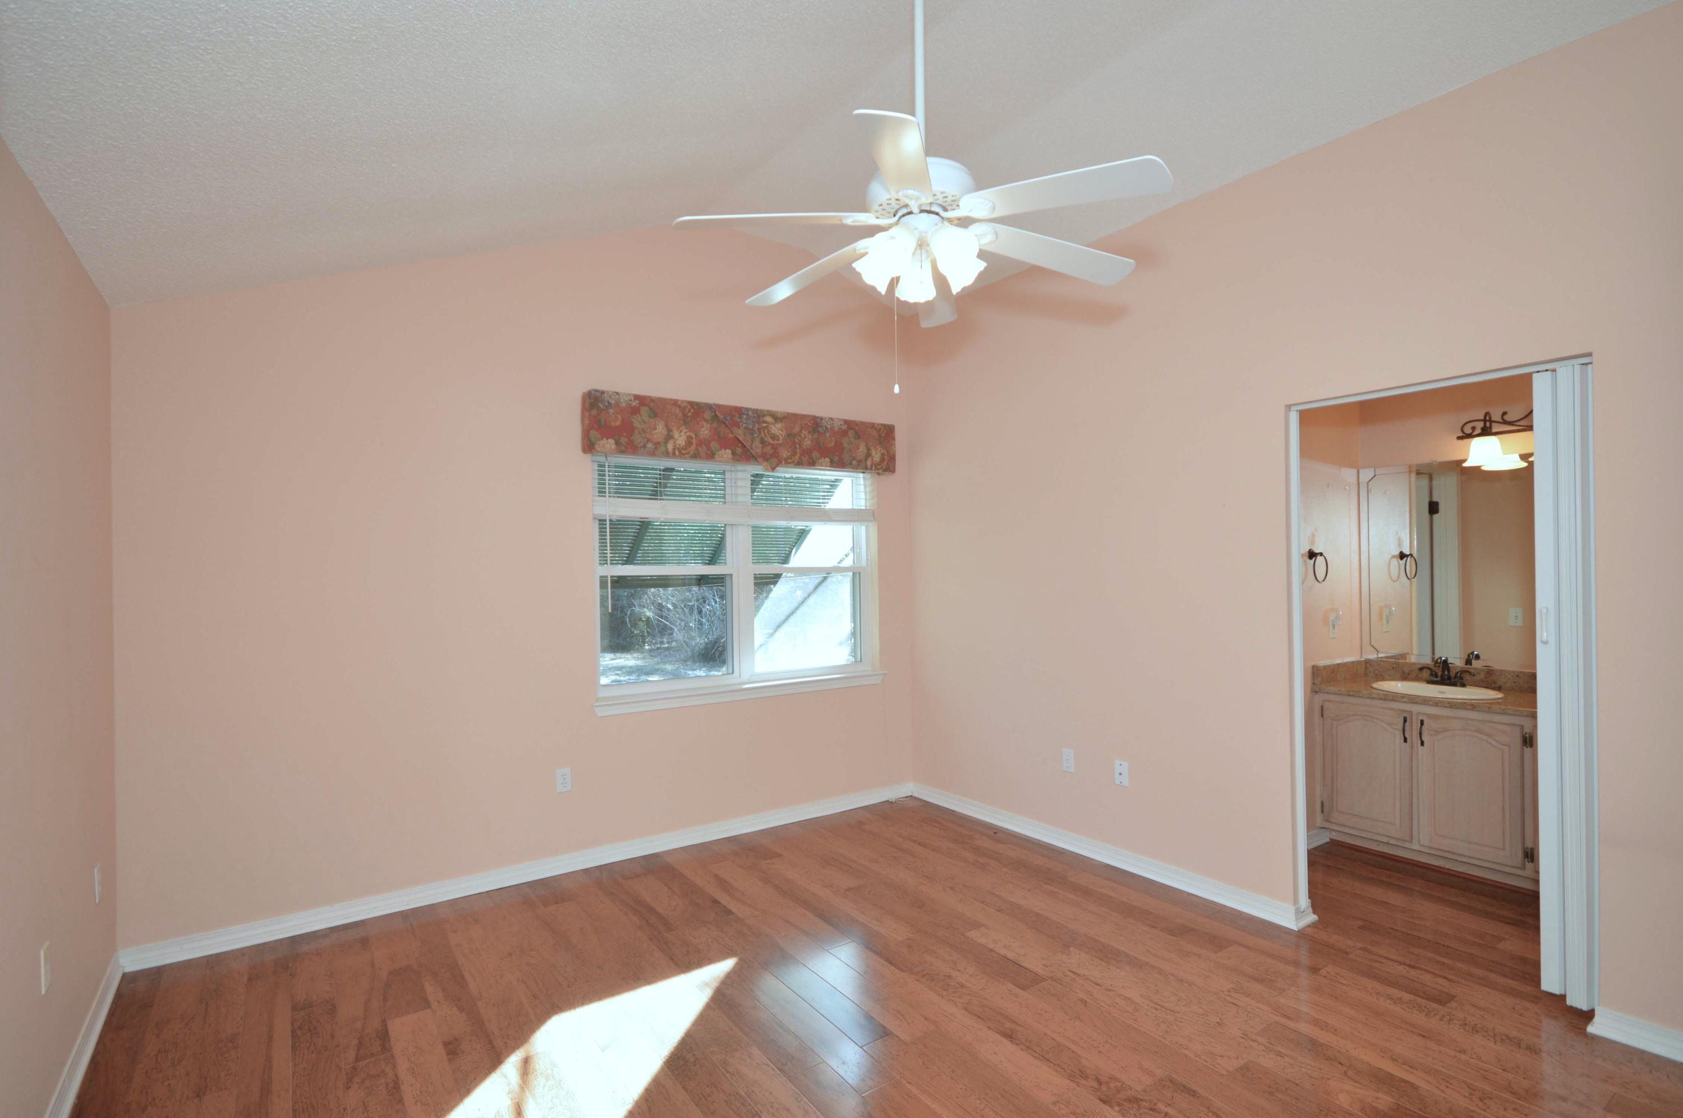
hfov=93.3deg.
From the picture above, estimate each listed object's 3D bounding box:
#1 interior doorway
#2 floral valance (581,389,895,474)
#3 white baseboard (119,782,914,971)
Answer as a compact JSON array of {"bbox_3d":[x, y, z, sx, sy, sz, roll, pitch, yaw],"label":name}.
[{"bbox_3d":[2.096,0.418,2.827,0.140,2.080,0.910,0,-1,-35],"label":"interior doorway"},{"bbox_3d":[-0.468,-0.642,4.338,1.845,0.325,0.140,0,-1,-35],"label":"floral valance"},{"bbox_3d":[-1.080,1.456,3.947,3.760,0.086,0.017,0,-1,-35],"label":"white baseboard"}]

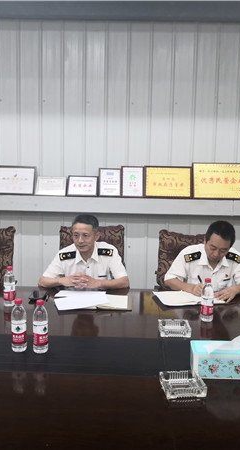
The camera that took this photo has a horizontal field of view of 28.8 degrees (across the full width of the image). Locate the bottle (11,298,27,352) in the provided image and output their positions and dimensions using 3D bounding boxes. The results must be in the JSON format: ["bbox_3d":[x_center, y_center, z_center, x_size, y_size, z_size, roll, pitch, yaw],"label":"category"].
[{"bbox_3d":[-0.437,0.435,2.031,0.066,0.227,0.066,1,7,1],"label":"bottle"}]

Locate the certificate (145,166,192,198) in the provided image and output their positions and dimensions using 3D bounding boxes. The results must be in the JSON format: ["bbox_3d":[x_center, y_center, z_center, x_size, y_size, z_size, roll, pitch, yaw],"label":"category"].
[{"bbox_3d":[0.513,-0.444,4.937,0.500,0.350,0.025,1,-14,2],"label":"certificate"}]

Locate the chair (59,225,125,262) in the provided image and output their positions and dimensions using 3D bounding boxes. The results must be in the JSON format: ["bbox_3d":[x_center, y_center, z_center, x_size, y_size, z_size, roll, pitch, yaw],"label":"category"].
[{"bbox_3d":[-0.207,0.575,3.639,0.630,1.090,0.690,0,8,-6],"label":"chair"}]

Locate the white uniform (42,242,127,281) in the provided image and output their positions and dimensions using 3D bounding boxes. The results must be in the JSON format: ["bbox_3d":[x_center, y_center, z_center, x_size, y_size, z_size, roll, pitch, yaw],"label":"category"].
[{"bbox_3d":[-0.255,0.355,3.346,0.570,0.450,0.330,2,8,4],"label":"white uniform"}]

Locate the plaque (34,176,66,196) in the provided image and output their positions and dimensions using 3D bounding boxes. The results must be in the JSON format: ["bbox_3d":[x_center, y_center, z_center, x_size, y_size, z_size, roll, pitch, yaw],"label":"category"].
[{"bbox_3d":[-0.715,-0.399,4.851,0.310,0.208,0.020,1,-17,2],"label":"plaque"}]

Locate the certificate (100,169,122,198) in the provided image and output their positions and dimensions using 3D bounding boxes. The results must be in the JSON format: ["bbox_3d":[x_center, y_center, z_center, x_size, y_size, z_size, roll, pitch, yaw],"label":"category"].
[{"bbox_3d":[-0.101,-0.422,4.738,0.222,0.315,0.025,1,-12,1],"label":"certificate"}]

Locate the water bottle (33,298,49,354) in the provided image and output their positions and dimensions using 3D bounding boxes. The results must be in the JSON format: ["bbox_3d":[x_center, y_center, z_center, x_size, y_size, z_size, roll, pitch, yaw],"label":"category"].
[{"bbox_3d":[-0.354,0.452,2.092,0.065,0.232,0.065,1,8,2],"label":"water bottle"}]

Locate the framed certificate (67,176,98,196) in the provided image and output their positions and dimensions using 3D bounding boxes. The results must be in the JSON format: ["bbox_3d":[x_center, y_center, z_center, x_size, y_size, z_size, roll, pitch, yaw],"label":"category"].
[{"bbox_3d":[-0.377,-0.390,4.738,0.315,0.220,0.025,1,-16,1],"label":"framed certificate"}]

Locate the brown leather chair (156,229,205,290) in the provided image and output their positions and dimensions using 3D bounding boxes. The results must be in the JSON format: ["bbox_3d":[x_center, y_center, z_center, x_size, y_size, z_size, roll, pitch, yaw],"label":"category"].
[{"bbox_3d":[0.547,0.603,3.579,0.630,1.080,0.690,2,8,4],"label":"brown leather chair"}]

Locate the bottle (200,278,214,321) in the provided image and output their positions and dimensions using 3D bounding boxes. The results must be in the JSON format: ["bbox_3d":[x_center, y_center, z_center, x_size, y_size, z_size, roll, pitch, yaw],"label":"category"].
[{"bbox_3d":[0.478,0.409,2.547,0.065,0.232,0.065,1,8,2],"label":"bottle"}]

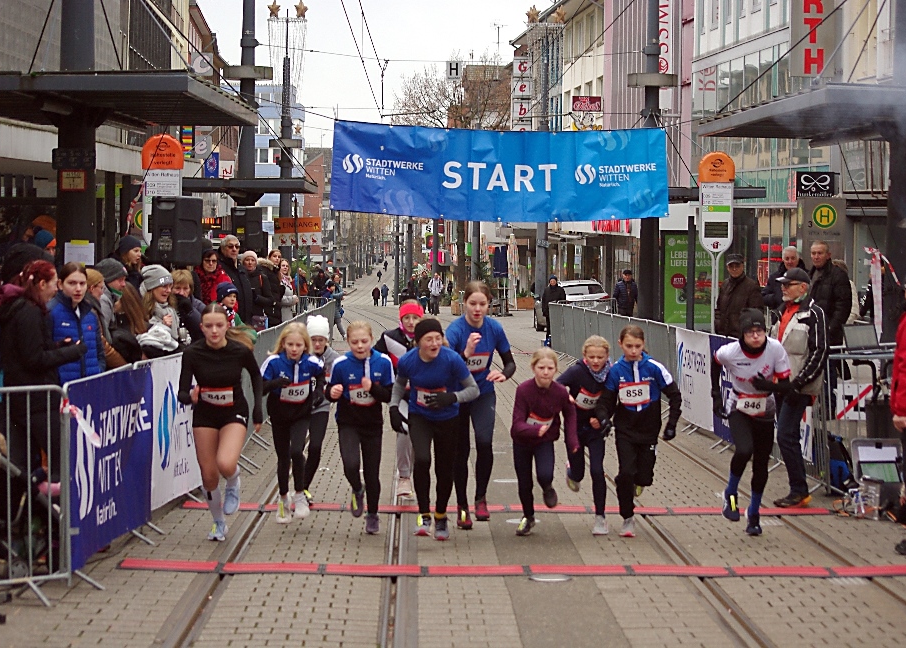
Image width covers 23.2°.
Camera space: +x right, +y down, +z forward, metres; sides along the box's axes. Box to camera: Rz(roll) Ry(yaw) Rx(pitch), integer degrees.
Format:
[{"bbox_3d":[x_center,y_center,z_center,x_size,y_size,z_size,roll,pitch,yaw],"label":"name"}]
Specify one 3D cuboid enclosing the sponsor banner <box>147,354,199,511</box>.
[{"bbox_3d":[-1.965,0.707,16.100,0.040,0.980,3.000,1,1,1],"label":"sponsor banner"}]

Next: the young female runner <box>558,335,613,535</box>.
[{"bbox_3d":[0.893,0.715,14.650,0.420,1.310,0.600,1,1,0],"label":"young female runner"}]

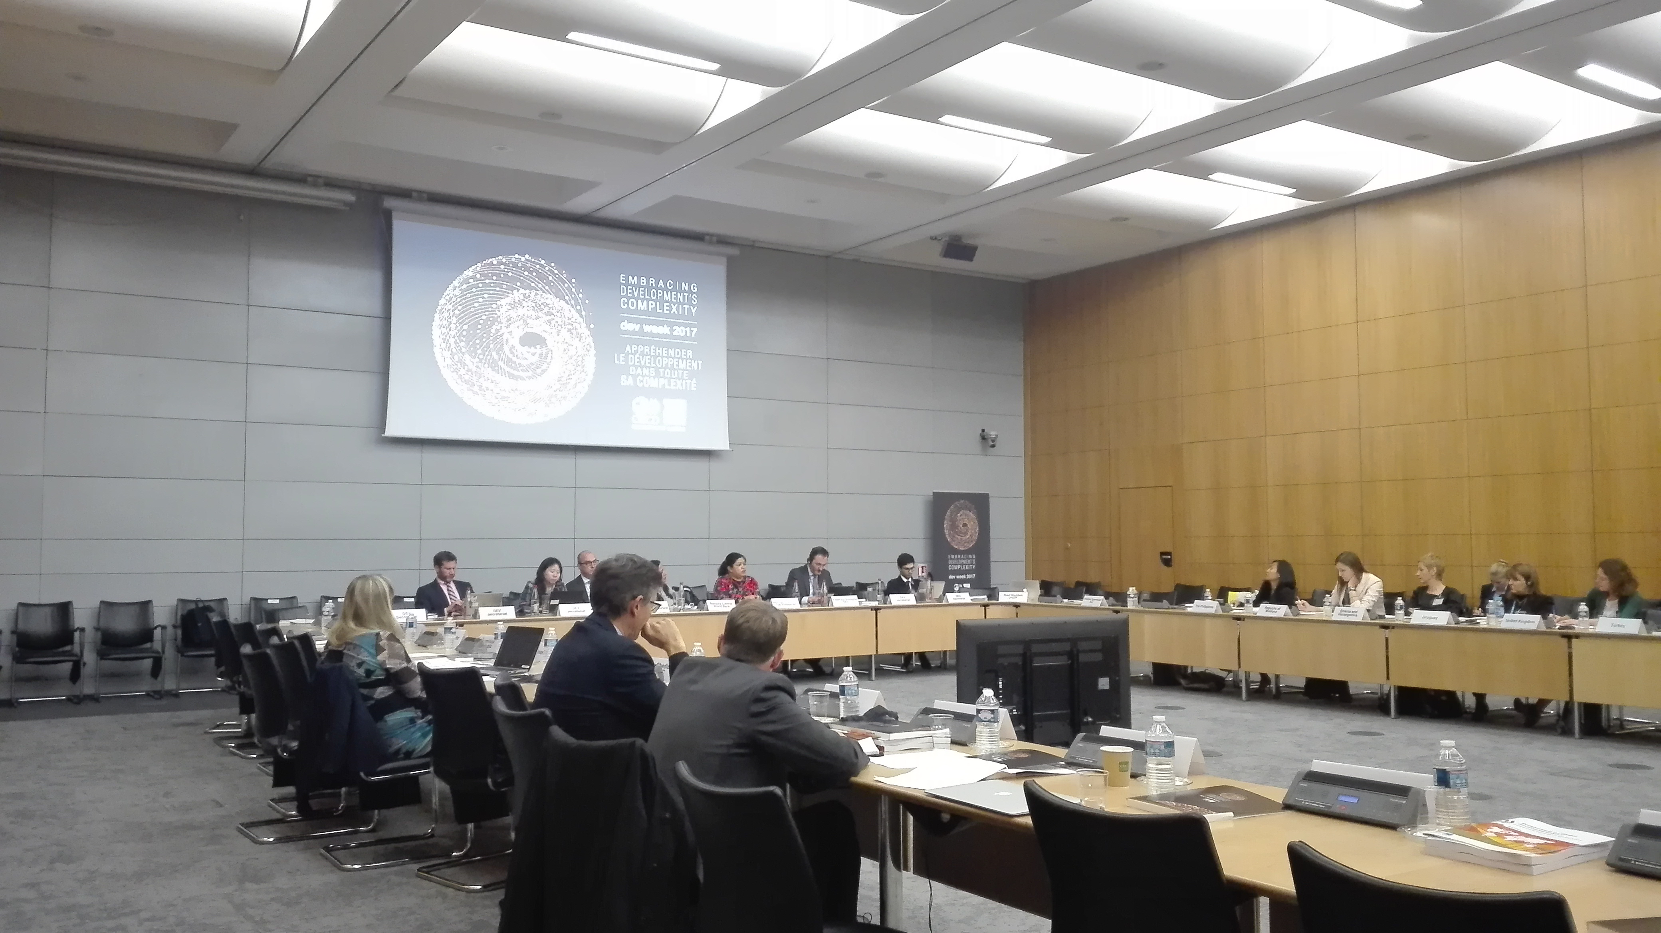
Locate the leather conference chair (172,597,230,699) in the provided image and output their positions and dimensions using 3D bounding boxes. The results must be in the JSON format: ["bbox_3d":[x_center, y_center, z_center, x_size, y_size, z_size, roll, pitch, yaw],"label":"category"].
[{"bbox_3d":[-5.485,1.579,10.455,0.540,0.810,0.540,2,-4,-30],"label":"leather conference chair"}]

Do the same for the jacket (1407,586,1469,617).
[{"bbox_3d":[4.797,1.197,9.400,0.360,0.560,0.470,3,-5,-44],"label":"jacket"}]

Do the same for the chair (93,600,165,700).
[{"bbox_3d":[-5.970,1.560,10.140,0.540,0.810,0.540,2,-4,-30],"label":"chair"}]

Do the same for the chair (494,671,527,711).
[{"bbox_3d":[-0.940,1.198,4.400,0.560,0.850,0.450,2,-4,-32],"label":"chair"}]

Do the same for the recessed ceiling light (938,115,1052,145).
[{"bbox_3d":[1.399,-2.870,10.130,1.200,0.070,0.170,2,-4,-31],"label":"recessed ceiling light"}]

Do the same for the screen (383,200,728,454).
[{"bbox_3d":[-2.702,-1.325,12.379,3.640,2.200,0.100,2,-4,-31],"label":"screen"}]

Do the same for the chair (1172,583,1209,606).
[{"bbox_3d":[3.770,1.719,12.900,0.540,0.820,0.520,2,-4,-36],"label":"chair"}]

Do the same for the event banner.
[{"bbox_3d":[1.565,1.256,14.200,0.860,1.900,0.150,2,-4,-32],"label":"event banner"}]

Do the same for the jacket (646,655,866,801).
[{"bbox_3d":[-0.200,0.807,3.080,0.520,0.600,0.460,-4,-5,45],"label":"jacket"}]

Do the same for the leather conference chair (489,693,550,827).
[{"bbox_3d":[-0.790,1.194,4.000,0.580,0.860,0.520,3,-5,-42],"label":"leather conference chair"}]

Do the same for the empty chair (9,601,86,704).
[{"bbox_3d":[-6.692,1.585,10.150,0.560,0.840,0.570,2,-4,-31],"label":"empty chair"}]

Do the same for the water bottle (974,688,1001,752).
[{"bbox_3d":[0.459,0.736,3.467,0.067,0.192,0.067,0,-3,0],"label":"water bottle"}]

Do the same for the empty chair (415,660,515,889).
[{"bbox_3d":[-1.349,1.228,4.888,0.440,0.850,0.560,-3,-5,42],"label":"empty chair"}]

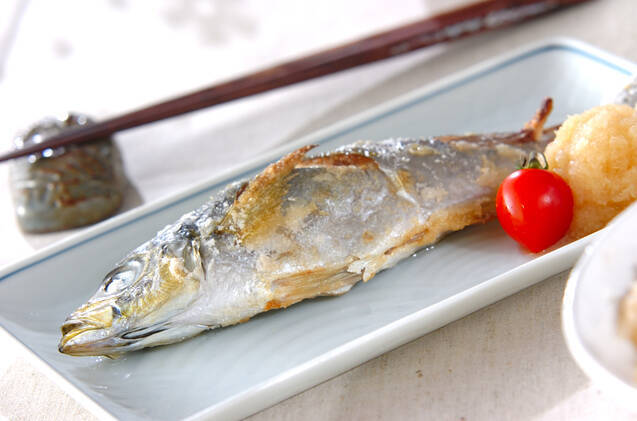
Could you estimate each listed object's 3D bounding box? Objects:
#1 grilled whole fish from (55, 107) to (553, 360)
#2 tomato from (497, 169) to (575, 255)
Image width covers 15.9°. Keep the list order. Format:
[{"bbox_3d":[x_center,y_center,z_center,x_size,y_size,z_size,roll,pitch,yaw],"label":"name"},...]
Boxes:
[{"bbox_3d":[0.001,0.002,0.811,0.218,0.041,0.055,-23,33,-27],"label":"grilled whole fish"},{"bbox_3d":[0.077,0.000,0.810,0.027,0.030,0.027,0,12,0],"label":"tomato"}]

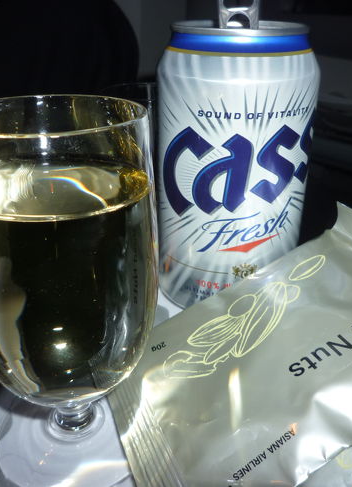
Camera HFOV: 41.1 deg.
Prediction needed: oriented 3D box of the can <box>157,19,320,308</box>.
[{"bbox_3d":[0.025,-0.031,0.211,0.066,0.122,0.066,0,20,-4],"label":"can"}]

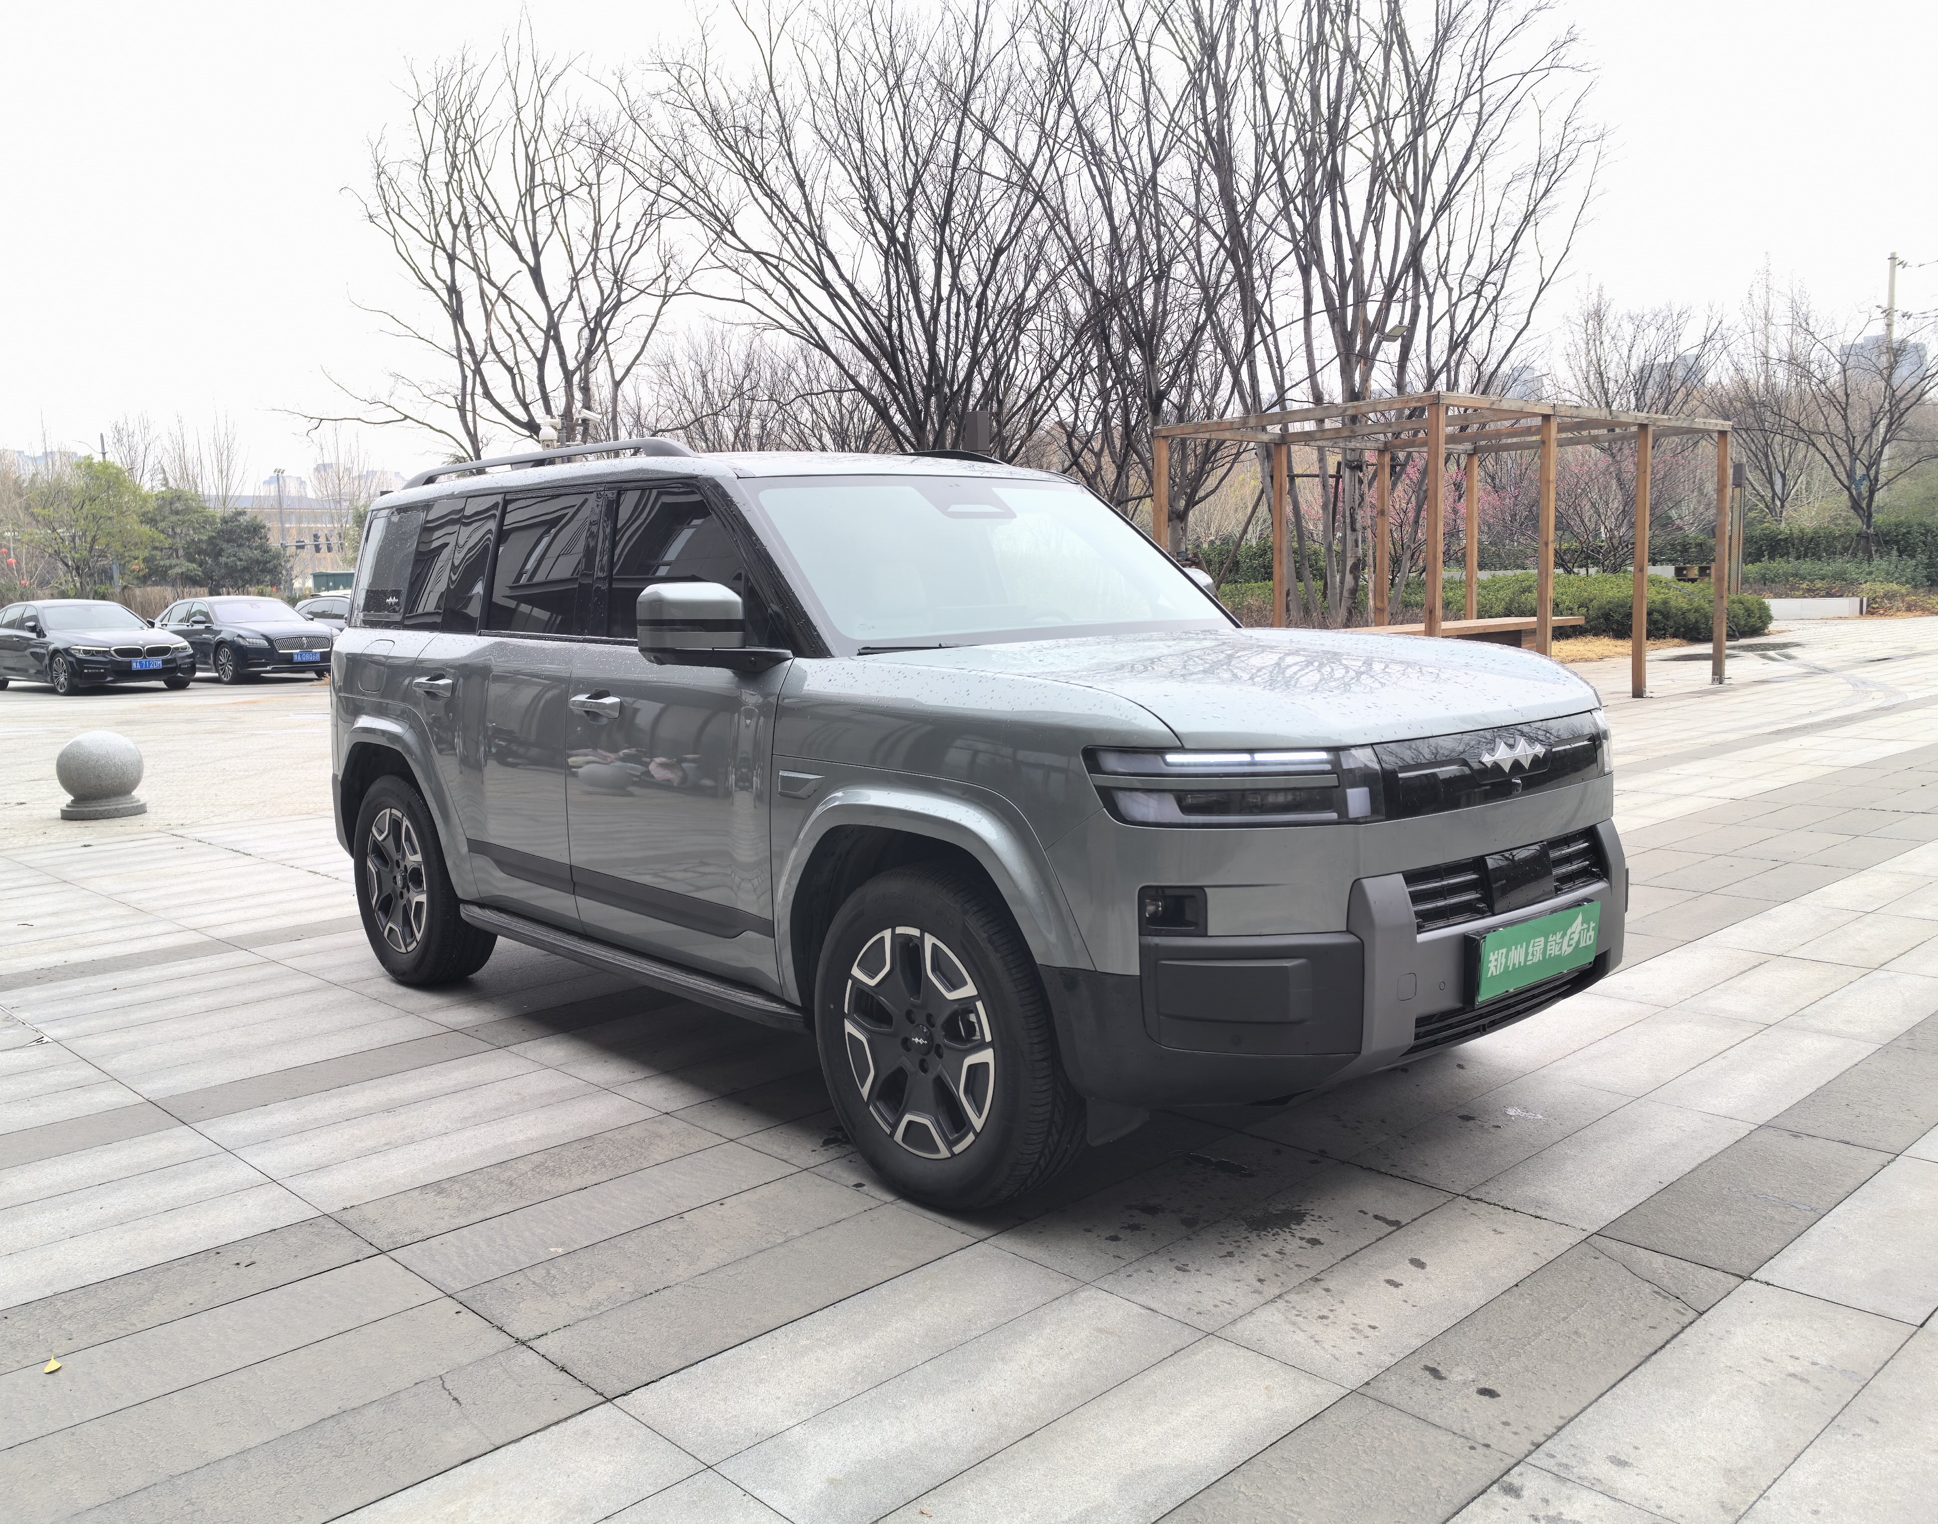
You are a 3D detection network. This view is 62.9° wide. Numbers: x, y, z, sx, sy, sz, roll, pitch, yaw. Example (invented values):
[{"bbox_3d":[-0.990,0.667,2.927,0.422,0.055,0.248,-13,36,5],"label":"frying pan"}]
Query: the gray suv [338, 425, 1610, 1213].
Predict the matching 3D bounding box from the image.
[{"bbox_3d":[-0.443,-0.125,5.221,2.030,1.890,4.930,-7,9,-41],"label":"gray suv"}]

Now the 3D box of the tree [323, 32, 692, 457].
[{"bbox_3d":[-7.046,-6.056,23.600,5.600,9.900,5.500,-3,7,-16],"label":"tree"}]

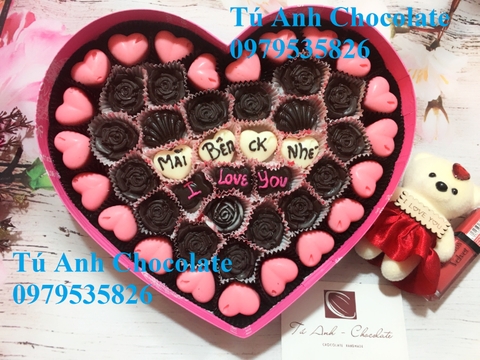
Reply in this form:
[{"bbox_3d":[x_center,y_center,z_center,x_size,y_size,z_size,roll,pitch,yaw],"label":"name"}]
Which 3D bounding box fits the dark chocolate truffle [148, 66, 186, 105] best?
[{"bbox_3d":[-0.057,-0.074,0.319,0.029,0.016,0.029,-1,82,-1],"label":"dark chocolate truffle"}]

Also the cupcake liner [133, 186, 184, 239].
[{"bbox_3d":[-0.058,0.023,0.284,0.035,0.020,0.035,-2,78,-3],"label":"cupcake liner"}]

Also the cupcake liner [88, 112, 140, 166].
[{"bbox_3d":[-0.090,-0.029,0.291,0.034,0.019,0.034,0,86,0],"label":"cupcake liner"}]

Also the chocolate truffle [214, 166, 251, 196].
[{"bbox_3d":[-0.005,0.001,0.310,0.026,0.014,0.026,0,82,-1],"label":"chocolate truffle"}]

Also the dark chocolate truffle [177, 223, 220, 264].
[{"bbox_3d":[-0.032,0.048,0.307,0.031,0.016,0.031,-1,84,0],"label":"dark chocolate truffle"}]

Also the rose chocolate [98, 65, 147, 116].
[{"bbox_3d":[-0.087,-0.067,0.302,0.035,0.020,0.035,-3,78,-3],"label":"rose chocolate"}]

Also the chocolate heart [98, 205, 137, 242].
[{"bbox_3d":[-0.092,0.030,0.307,0.032,0.013,0.026,34,83,4],"label":"chocolate heart"}]

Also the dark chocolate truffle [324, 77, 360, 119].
[{"bbox_3d":[0.079,-0.063,0.309,0.028,0.016,0.028,4,78,-2],"label":"dark chocolate truffle"}]

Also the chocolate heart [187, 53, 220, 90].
[{"bbox_3d":[-0.027,-0.081,0.299,0.025,0.013,0.029,-8,85,-3],"label":"chocolate heart"}]

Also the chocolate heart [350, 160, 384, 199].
[{"bbox_3d":[0.092,0.000,0.292,0.025,0.013,0.029,28,86,2],"label":"chocolate heart"}]

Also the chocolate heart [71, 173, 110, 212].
[{"bbox_3d":[-0.108,0.008,0.288,0.025,0.013,0.029,-29,86,-4],"label":"chocolate heart"}]

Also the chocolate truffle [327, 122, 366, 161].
[{"bbox_3d":[0.080,-0.029,0.302,0.029,0.017,0.029,4,78,-2],"label":"chocolate truffle"}]

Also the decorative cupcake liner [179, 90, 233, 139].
[{"bbox_3d":[-0.024,-0.047,0.292,0.037,0.020,0.035,0,84,-2],"label":"decorative cupcake liner"}]

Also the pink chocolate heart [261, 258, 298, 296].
[{"bbox_3d":[0.029,0.070,0.286,0.029,0.013,0.025,-41,87,-5],"label":"pink chocolate heart"}]

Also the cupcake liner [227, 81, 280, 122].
[{"bbox_3d":[0.010,-0.059,0.318,0.041,0.020,0.035,0,82,-1],"label":"cupcake liner"}]

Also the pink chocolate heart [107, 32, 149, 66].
[{"bbox_3d":[-0.084,-0.098,0.299,0.029,0.013,0.025,-6,84,-2],"label":"pink chocolate heart"}]

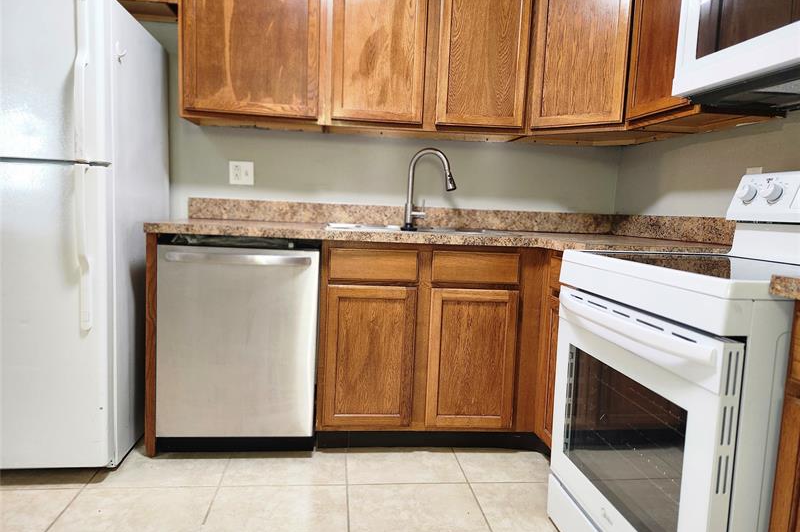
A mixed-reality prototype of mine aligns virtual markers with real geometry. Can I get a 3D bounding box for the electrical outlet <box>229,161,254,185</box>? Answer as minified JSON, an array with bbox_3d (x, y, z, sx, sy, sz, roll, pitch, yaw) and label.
[{"bbox_3d":[-0.773,-0.453,2.602,0.115,0.113,0.012,2,6,-6],"label":"electrical outlet"}]

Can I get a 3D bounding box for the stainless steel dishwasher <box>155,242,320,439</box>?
[{"bbox_3d":[-0.658,0.285,2.333,0.600,0.780,0.620,2,6,-6],"label":"stainless steel dishwasher"}]

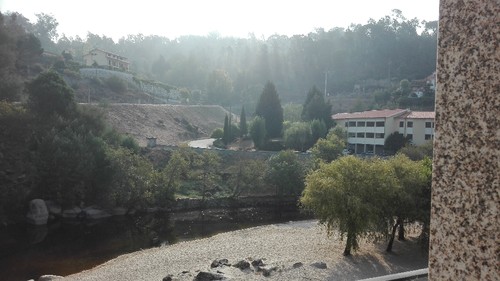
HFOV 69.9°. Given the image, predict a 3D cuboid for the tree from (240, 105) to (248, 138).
[{"bbox_3d":[-1.783,-6.158,116.000,2.593,9.723,2.593,0,4,-1],"label":"tree"}]

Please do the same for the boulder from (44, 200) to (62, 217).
[{"bbox_3d":[-26.518,9.080,48.294,2.112,2.121,1.795,-2,5,-29],"label":"boulder"}]

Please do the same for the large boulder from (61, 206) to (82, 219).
[{"bbox_3d":[-23.669,9.444,47.452,2.586,1.538,1.940,-2,5,-27],"label":"large boulder"}]

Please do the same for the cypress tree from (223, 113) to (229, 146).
[{"bbox_3d":[-7.598,-3.412,111.000,1.857,9.304,1.857,0,4,-4],"label":"cypress tree"}]

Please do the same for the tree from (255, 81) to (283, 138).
[{"bbox_3d":[5.893,-9.874,114.000,8.907,18.474,8.907,0,4,3],"label":"tree"}]

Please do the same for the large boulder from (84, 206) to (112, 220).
[{"bbox_3d":[-20.022,9.402,46.675,3.320,1.762,2.158,-2,5,-23],"label":"large boulder"}]

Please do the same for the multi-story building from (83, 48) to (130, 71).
[{"bbox_3d":[-61.100,-34.300,153.600,11.000,8.200,15.000,1,4,15],"label":"multi-story building"}]

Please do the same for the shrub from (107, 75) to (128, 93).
[{"bbox_3d":[-49.239,-21.182,133.000,7.667,6.689,6.517,-1,4,-20],"label":"shrub"}]

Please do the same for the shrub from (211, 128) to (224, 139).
[{"bbox_3d":[-10.897,-2.347,120.000,4.675,3.353,4.207,0,4,-5],"label":"shrub"}]

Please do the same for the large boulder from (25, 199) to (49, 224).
[{"bbox_3d":[-26.627,8.783,44.839,2.347,3.209,1.995,-2,5,-31],"label":"large boulder"}]

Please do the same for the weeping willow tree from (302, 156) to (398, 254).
[{"bbox_3d":[9.444,6.169,33.969,8.962,9.301,8.513,1,4,16],"label":"weeping willow tree"}]

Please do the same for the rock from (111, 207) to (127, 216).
[{"bbox_3d":[-14.697,7.935,40.000,1.750,1.050,1.300,1,1,0],"label":"rock"}]

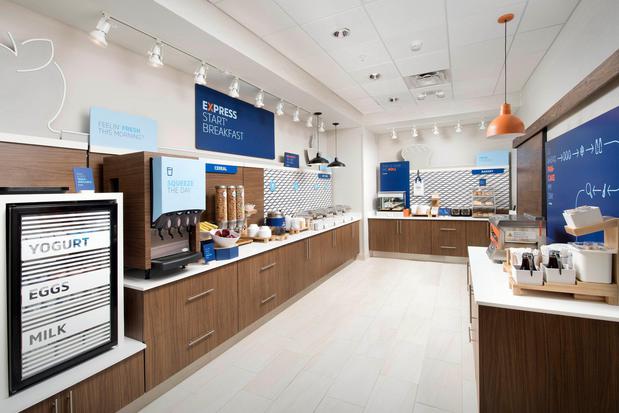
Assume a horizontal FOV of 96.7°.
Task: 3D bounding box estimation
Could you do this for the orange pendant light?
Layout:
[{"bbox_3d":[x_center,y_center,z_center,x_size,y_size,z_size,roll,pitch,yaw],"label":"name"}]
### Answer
[{"bbox_3d":[1.895,-1.266,2.660,0.310,1.180,0.310,1,4,29],"label":"orange pendant light"}]

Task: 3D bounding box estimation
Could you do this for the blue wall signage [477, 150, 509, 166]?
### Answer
[{"bbox_3d":[3.686,-0.961,5.551,0.534,0.288,0.025,0,3,29],"label":"blue wall signage"}]

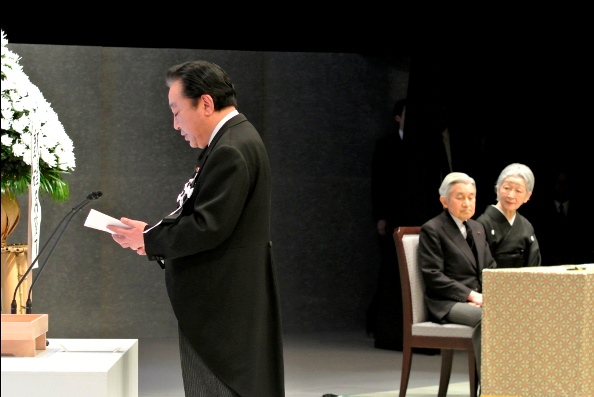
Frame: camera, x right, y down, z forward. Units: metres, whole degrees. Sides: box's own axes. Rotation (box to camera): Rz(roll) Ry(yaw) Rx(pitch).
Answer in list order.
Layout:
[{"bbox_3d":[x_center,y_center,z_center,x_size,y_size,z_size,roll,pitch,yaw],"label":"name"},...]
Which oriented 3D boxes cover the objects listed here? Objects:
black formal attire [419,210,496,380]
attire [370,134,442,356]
[{"bbox_3d":[0.978,0.548,17.400,0.660,1.000,0.520,1,1,39],"label":"black formal attire"},{"bbox_3d":[0.735,0.285,22.600,0.340,1.500,0.520,1,1,45],"label":"attire"}]

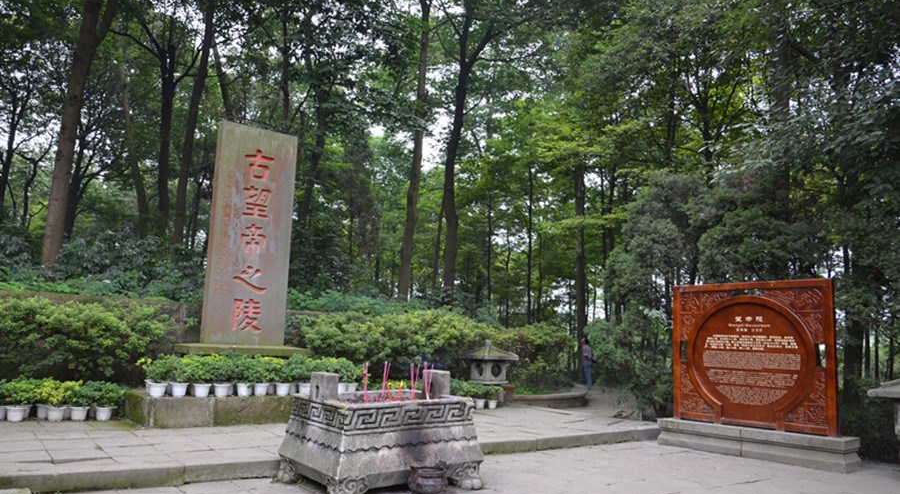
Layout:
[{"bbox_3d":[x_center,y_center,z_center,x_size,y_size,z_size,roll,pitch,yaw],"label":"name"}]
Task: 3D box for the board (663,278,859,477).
[{"bbox_3d":[4.584,1.877,9.275,0.520,2.619,2.635,11,-12,-39],"label":"board"}]

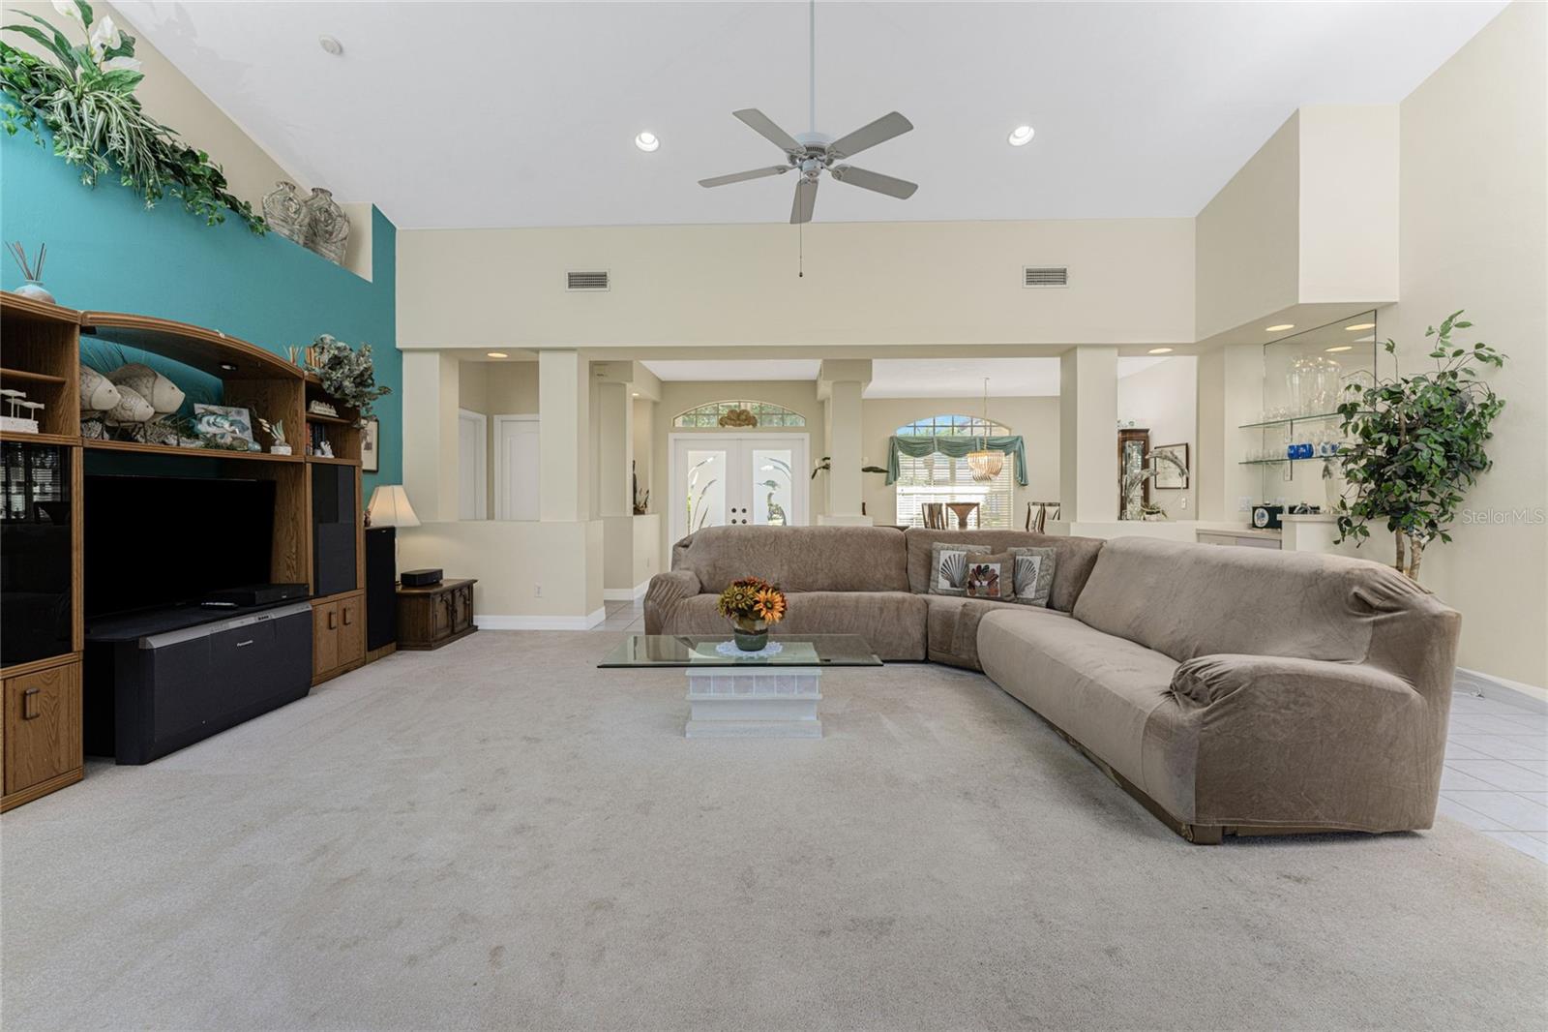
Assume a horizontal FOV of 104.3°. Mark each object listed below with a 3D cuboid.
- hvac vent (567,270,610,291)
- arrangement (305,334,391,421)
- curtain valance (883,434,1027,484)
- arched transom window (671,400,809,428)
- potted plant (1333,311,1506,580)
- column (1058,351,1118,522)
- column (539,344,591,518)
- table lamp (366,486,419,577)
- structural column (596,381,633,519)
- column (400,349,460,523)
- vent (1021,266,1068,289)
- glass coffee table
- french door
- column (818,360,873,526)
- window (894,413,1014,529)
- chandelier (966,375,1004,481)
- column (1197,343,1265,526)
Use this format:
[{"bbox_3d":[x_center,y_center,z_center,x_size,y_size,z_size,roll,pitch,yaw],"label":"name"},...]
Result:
[{"bbox_3d":[-1.656,-2.094,5.365,0.400,0.190,0.030,0,1,1],"label":"hvac vent"},{"bbox_3d":[-2.890,-0.930,4.100,0.480,0.570,0.500,0,0,1],"label":"arrangement"},{"bbox_3d":[2.968,-0.894,9.750,2.300,0.810,0.170,0,1,1],"label":"curtain valance"},{"bbox_3d":[-0.484,-1.434,8.440,1.870,0.390,0.100,0,1,1],"label":"arched transom window"},{"bbox_3d":[3.550,-0.030,3.330,0.780,2.160,0.750,0,0,1],"label":"potted plant"},{"bbox_3d":[2.950,-0.740,5.665,0.370,1.590,0.360,0,0,1],"label":"column"},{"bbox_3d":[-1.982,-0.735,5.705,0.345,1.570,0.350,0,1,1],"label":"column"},{"bbox_3d":[-3.210,0.155,5.100,0.400,0.810,0.400,0,0,1],"label":"table lamp"},{"bbox_3d":[-1.995,-0.830,7.600,0.360,1.680,0.360,0,0,1],"label":"structural column"},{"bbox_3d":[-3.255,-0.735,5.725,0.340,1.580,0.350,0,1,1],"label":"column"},{"bbox_3d":[2.363,-2.069,5.225,0.400,0.195,0.030,0,1,1],"label":"vent"},{"bbox_3d":[-0.160,0.900,3.220,1.360,0.395,0.620,0,1,1],"label":"glass coffee table"},{"bbox_3d":[-0.487,-0.065,8.400,1.920,2.170,0.130,0,0,1],"label":"french door"},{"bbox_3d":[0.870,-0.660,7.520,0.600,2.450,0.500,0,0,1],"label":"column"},{"bbox_3d":[2.875,-0.585,9.650,1.880,2.090,0.130,0,0,1],"label":"window"},{"bbox_3d":[2.900,-1.183,8.300,0.520,1.435,0.520,0,1,1],"label":"chandelier"},{"bbox_3d":[4.178,-0.735,5.515,0.360,1.560,0.360,0,1,1],"label":"column"}]

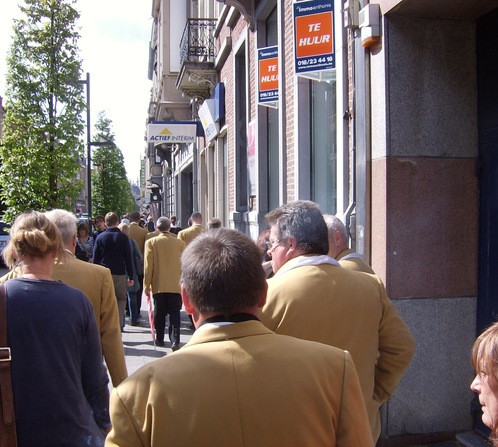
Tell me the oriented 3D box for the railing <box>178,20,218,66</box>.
[{"bbox_3d":[-1.231,-4.082,15.185,0.710,1.000,2.610,0,1,-11],"label":"railing"}]

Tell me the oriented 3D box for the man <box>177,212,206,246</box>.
[{"bbox_3d":[-0.813,0.728,9.714,0.570,1.800,0.360,-1,1,-10],"label":"man"}]

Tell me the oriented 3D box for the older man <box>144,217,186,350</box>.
[{"bbox_3d":[-1.129,0.786,8.350,0.570,1.740,0.420,0,1,-11],"label":"older man"}]

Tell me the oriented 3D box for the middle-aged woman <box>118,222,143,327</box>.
[{"bbox_3d":[-1.937,0.804,10.050,0.480,1.650,0.380,0,1,-11],"label":"middle-aged woman"}]

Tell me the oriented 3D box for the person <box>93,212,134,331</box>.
[{"bbox_3d":[-2.082,0.736,9.600,0.600,1.800,0.420,0,1,-11],"label":"person"}]

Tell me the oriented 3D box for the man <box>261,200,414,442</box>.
[{"bbox_3d":[0.331,0.818,2.414,0.620,1.810,0.420,-1,1,-14],"label":"man"}]

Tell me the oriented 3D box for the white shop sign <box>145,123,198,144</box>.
[{"bbox_3d":[-2.021,-2.363,16.400,1.270,0.490,0.130,0,1,-8],"label":"white shop sign"}]

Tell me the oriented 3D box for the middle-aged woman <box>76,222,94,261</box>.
[{"bbox_3d":[-2.937,0.806,11.113,0.500,1.630,0.330,-1,1,-12],"label":"middle-aged woman"}]

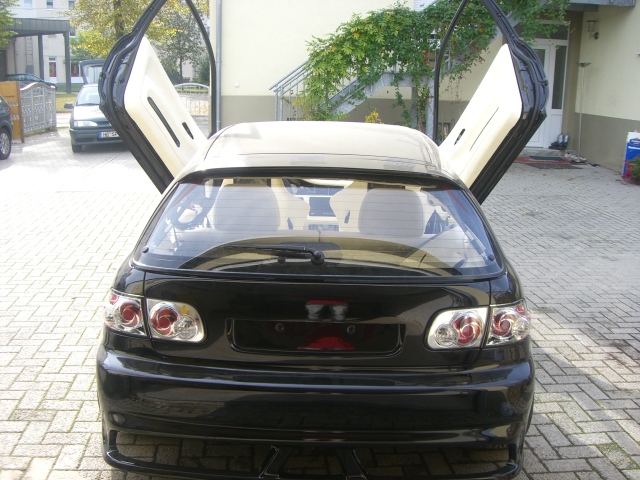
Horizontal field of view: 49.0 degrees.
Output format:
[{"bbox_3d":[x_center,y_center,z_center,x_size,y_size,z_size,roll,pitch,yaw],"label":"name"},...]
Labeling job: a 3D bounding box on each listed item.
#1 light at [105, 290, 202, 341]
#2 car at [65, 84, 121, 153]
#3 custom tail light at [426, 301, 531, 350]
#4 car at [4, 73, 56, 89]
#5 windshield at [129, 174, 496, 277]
[{"bbox_3d":[-0.606,0.271,2.555,0.390,0.145,0.160,5,13,16],"label":"light"},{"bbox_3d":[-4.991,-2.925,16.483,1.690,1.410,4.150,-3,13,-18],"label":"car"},{"bbox_3d":[0.582,0.300,2.535,0.390,0.145,0.160,-2,13,-13],"label":"custom tail light"},{"bbox_3d":[-23.245,-12.672,56.707,4.250,1.430,1.700,1,13,0],"label":"car"},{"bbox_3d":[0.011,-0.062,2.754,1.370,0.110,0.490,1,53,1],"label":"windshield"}]

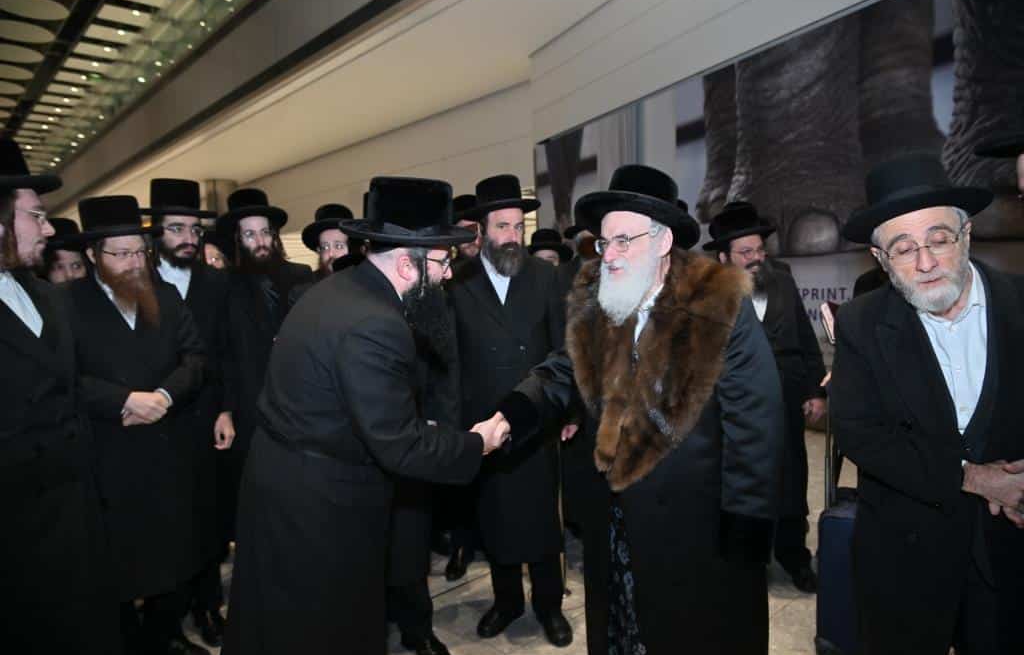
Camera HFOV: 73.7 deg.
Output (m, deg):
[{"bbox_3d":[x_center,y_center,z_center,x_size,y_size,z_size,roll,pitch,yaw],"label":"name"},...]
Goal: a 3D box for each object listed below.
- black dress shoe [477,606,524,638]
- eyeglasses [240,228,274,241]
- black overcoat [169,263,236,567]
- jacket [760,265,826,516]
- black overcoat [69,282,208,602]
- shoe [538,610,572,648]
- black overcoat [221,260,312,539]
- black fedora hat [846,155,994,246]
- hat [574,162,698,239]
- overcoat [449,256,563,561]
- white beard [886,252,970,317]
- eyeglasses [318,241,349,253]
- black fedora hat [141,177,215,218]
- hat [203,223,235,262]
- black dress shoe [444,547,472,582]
[{"bbox_3d":[-0.035,1.154,2.770,0.105,0.110,0.290,1,3,35],"label":"black dress shoe"},{"bbox_3d":[-1.167,-0.410,3.048,0.140,0.045,0.140,-2,2,-43],"label":"eyeglasses"},{"bbox_3d":[-1.360,0.361,2.870,0.530,1.220,0.330,-2,3,-32],"label":"black overcoat"},{"bbox_3d":[1.270,0.302,3.380,0.580,1.230,0.350,0,2,0],"label":"jacket"},{"bbox_3d":[-1.334,0.369,2.400,0.530,1.100,0.350,-1,2,-41],"label":"black overcoat"},{"bbox_3d":[0.150,1.153,2.730,0.105,0.110,0.290,-1,3,-12],"label":"shoe"},{"bbox_3d":[-1.169,0.338,3.200,0.530,1.220,0.330,-2,3,-25],"label":"black overcoat"},{"bbox_3d":[0.969,-0.310,1.640,0.330,0.138,0.360,-14,0,30],"label":"black fedora hat"},{"bbox_3d":[0.338,-0.329,1.840,0.365,0.135,0.335,8,-3,-30],"label":"hat"},{"bbox_3d":[-0.014,0.321,2.770,0.540,1.210,0.330,-1,3,-6],"label":"overcoat"},{"bbox_3d":[0.889,-0.093,1.450,0.155,0.135,0.110,-8,13,30],"label":"white beard"},{"bbox_3d":[-0.889,-0.403,3.400,0.140,0.045,0.140,-1,3,-8],"label":"eyeglasses"},{"bbox_3d":[-1.431,-0.556,2.930,0.300,0.150,0.320,-3,3,-38],"label":"black fedora hat"},{"bbox_3d":[-1.462,-0.423,3.400,0.330,0.135,0.360,-1,2,-27],"label":"hat"},{"bbox_3d":[-0.266,1.201,3.537,0.105,0.115,0.290,0,2,7],"label":"black dress shoe"}]

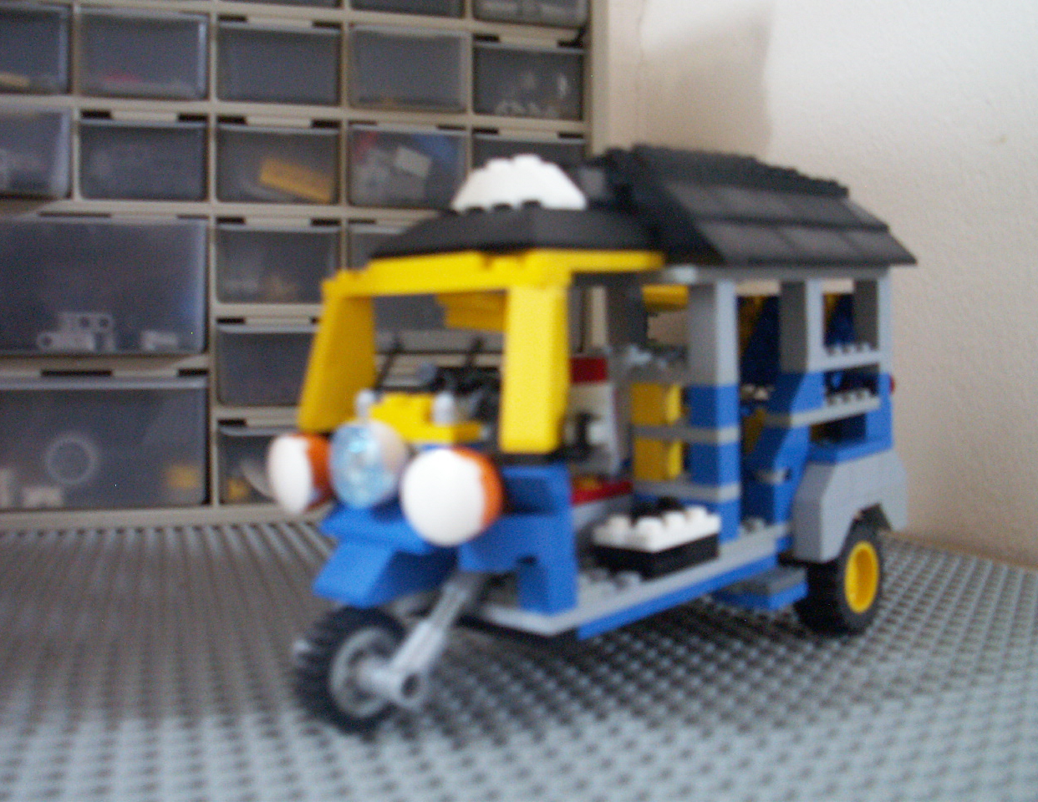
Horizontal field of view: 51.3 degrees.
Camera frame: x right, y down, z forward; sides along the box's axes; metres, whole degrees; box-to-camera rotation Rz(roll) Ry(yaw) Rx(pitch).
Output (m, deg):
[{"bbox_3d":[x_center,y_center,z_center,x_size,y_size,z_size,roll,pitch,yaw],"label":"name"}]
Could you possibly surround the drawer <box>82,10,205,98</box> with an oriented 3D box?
[{"bbox_3d":[-0.177,-0.150,0.532,0.053,0.038,0.135,0,0,-13],"label":"drawer"}]

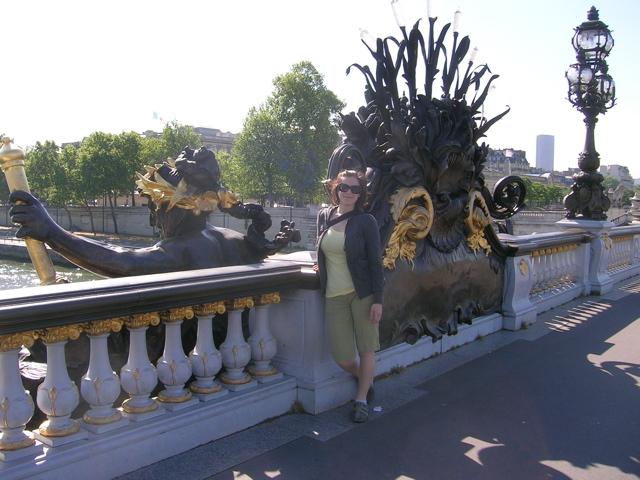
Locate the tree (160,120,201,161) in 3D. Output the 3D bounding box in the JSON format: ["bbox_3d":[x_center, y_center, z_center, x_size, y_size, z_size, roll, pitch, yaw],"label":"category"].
[{"bbox_3d":[-30.181,-16.983,140.000,8.800,17.500,8.500,-1,3,-12],"label":"tree"}]

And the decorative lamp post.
[{"bbox_3d":[4.477,-2.102,10.750,0.850,3.500,0.850,2,4,38],"label":"decorative lamp post"}]

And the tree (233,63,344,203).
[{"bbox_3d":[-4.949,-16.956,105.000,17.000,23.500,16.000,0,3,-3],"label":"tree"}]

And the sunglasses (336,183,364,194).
[{"bbox_3d":[0.201,-0.343,4.330,0.148,0.055,0.125,10,3,10],"label":"sunglasses"}]

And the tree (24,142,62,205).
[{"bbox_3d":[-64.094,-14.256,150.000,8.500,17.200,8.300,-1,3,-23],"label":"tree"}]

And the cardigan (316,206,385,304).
[{"bbox_3d":[0.207,0.105,4.400,0.430,0.640,0.270,1,3,21],"label":"cardigan"}]

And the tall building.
[{"bbox_3d":[766.651,-246.484,2200.000,57.000,210.000,38.000,1,3,19],"label":"tall building"}]

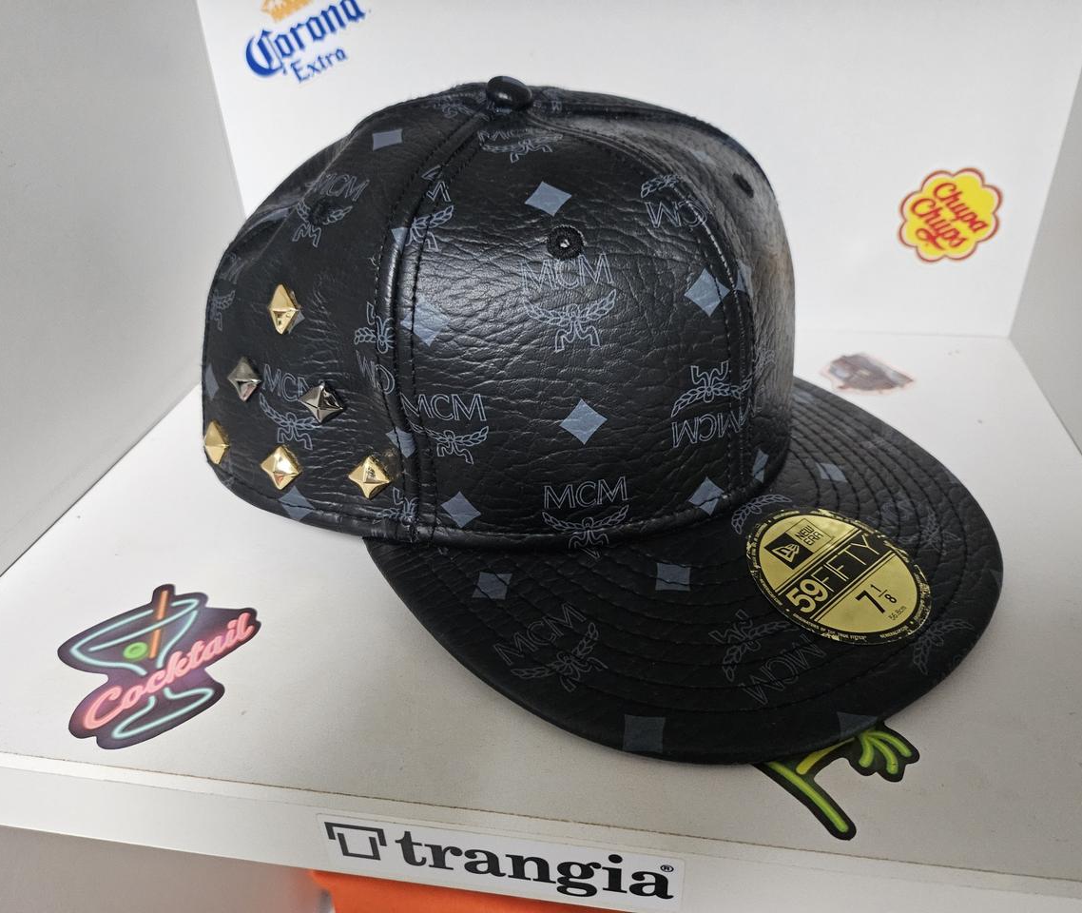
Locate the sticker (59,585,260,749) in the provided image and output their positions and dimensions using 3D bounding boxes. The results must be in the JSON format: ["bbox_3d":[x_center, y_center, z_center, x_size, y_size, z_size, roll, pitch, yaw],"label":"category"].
[{"bbox_3d":[-0.100,0.051,0.223,0.050,0.001,0.055,-21,37,-23],"label":"sticker"}]

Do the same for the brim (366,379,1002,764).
[{"bbox_3d":[0.054,0.021,0.225,0.180,0.027,0.116,-25,44,-29],"label":"brim"}]

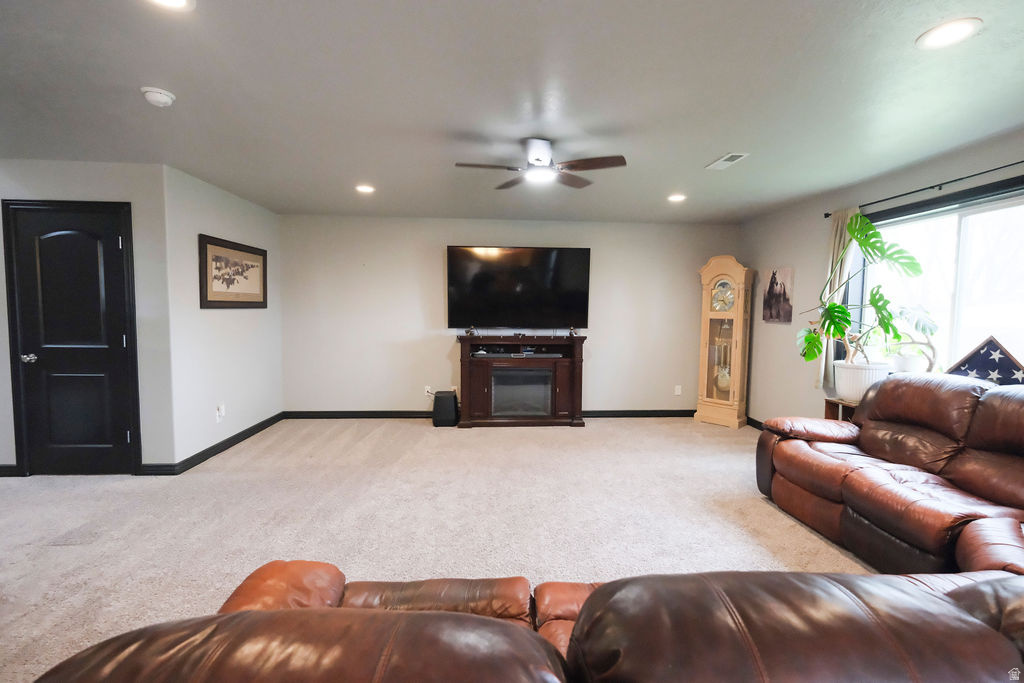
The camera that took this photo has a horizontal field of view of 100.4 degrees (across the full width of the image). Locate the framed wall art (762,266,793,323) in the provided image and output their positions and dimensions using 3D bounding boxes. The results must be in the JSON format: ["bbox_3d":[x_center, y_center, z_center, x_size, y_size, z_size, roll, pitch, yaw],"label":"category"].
[{"bbox_3d":[2.820,-0.495,4.545,0.030,0.565,0.430,0,4,-3],"label":"framed wall art"}]

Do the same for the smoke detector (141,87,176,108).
[{"bbox_3d":[-1.817,-1.253,2.196,0.138,0.048,0.138,0,4,-3],"label":"smoke detector"}]

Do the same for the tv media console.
[{"bbox_3d":[0.105,0.451,5.055,1.460,1.035,0.420,0,4,-3],"label":"tv media console"}]

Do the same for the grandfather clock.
[{"bbox_3d":[2.514,-0.006,5.078,0.515,1.980,0.295,4,5,45],"label":"grandfather clock"}]

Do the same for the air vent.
[{"bbox_3d":[1.566,-1.307,3.128,0.147,0.020,0.320,0,4,-3],"label":"air vent"}]

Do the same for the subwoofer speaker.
[{"bbox_3d":[-0.780,0.781,5.024,0.270,0.370,0.300,0,4,-3],"label":"subwoofer speaker"}]

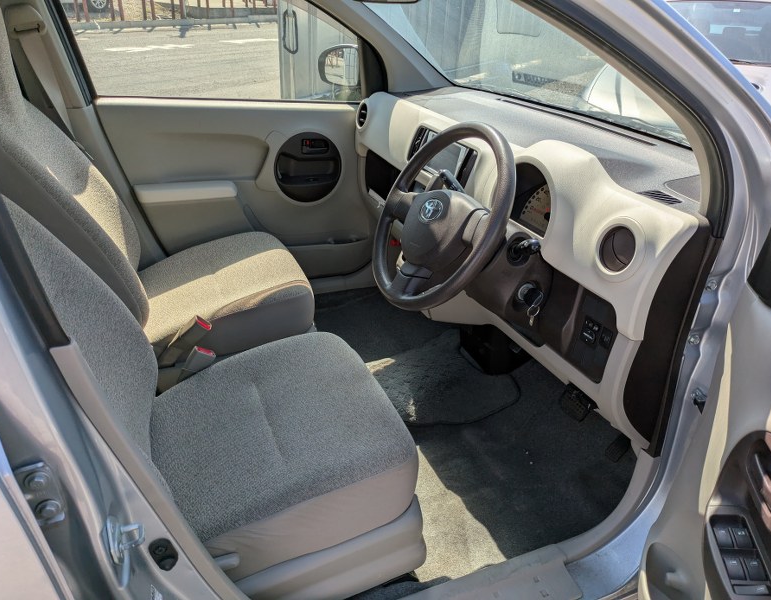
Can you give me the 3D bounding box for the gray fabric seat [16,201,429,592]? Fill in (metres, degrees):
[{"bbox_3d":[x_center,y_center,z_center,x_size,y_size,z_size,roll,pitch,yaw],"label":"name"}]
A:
[{"bbox_3d":[-0.404,0.059,0.959,0.870,1.030,0.510,-10,30,-21],"label":"gray fabric seat"}]

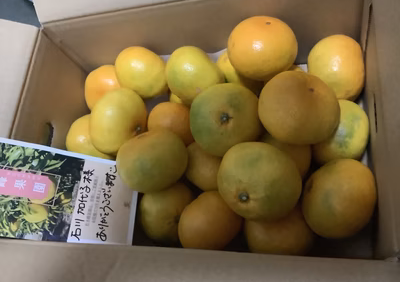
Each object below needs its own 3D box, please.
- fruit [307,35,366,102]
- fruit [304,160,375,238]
[{"bbox_3d":[0.165,-0.088,0.434,0.069,0.079,0.079,-6,67,21],"label":"fruit"},{"bbox_3d":[0.140,0.058,0.360,0.080,0.071,0.080,-19,64,47],"label":"fruit"}]

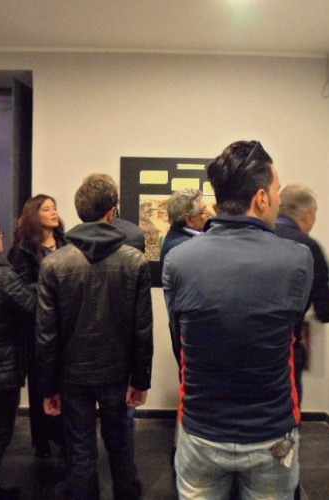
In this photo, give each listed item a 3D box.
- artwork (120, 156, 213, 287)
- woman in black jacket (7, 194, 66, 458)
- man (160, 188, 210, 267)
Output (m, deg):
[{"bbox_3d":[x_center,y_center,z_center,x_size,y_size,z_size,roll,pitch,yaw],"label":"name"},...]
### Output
[{"bbox_3d":[0.136,-0.203,3.805,0.940,0.987,0.025,1,3,-1],"label":"artwork"},{"bbox_3d":[-0.816,0.484,3.259,0.440,1.684,0.310,-1,3,-34],"label":"woman in black jacket"},{"bbox_3d":[0.162,0.527,2.619,0.320,1.689,0.460,-1,3,-34],"label":"man"}]

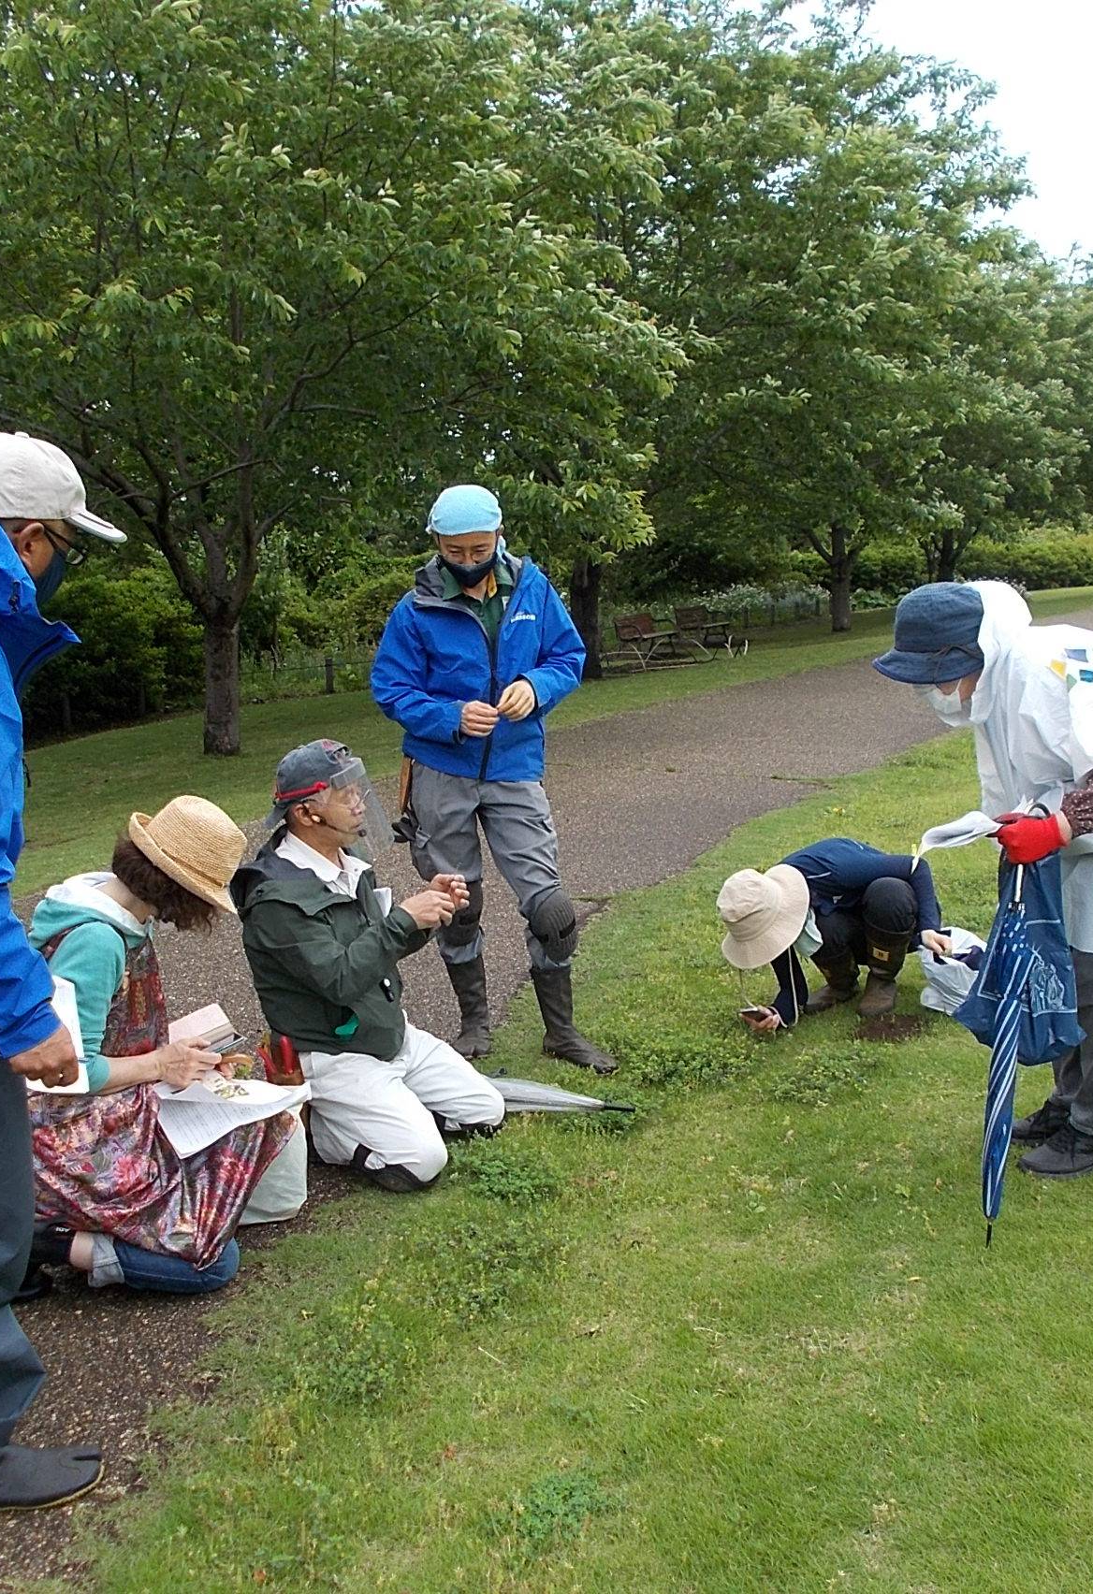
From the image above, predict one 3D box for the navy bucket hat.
[{"bbox_3d":[0.918,-0.385,3.790,0.300,0.195,0.270,-12,11,-10],"label":"navy bucket hat"}]

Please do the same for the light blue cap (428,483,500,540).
[{"bbox_3d":[-0.227,-0.810,4.510,0.195,0.155,0.220,0,24,0],"label":"light blue cap"}]

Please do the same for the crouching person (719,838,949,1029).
[{"bbox_3d":[0.940,0.418,5.270,0.630,0.560,0.730,7,12,36],"label":"crouching person"}]

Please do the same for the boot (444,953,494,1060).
[{"bbox_3d":[-0.228,0.634,4.820,0.110,0.300,0.270,1,9,13],"label":"boot"}]

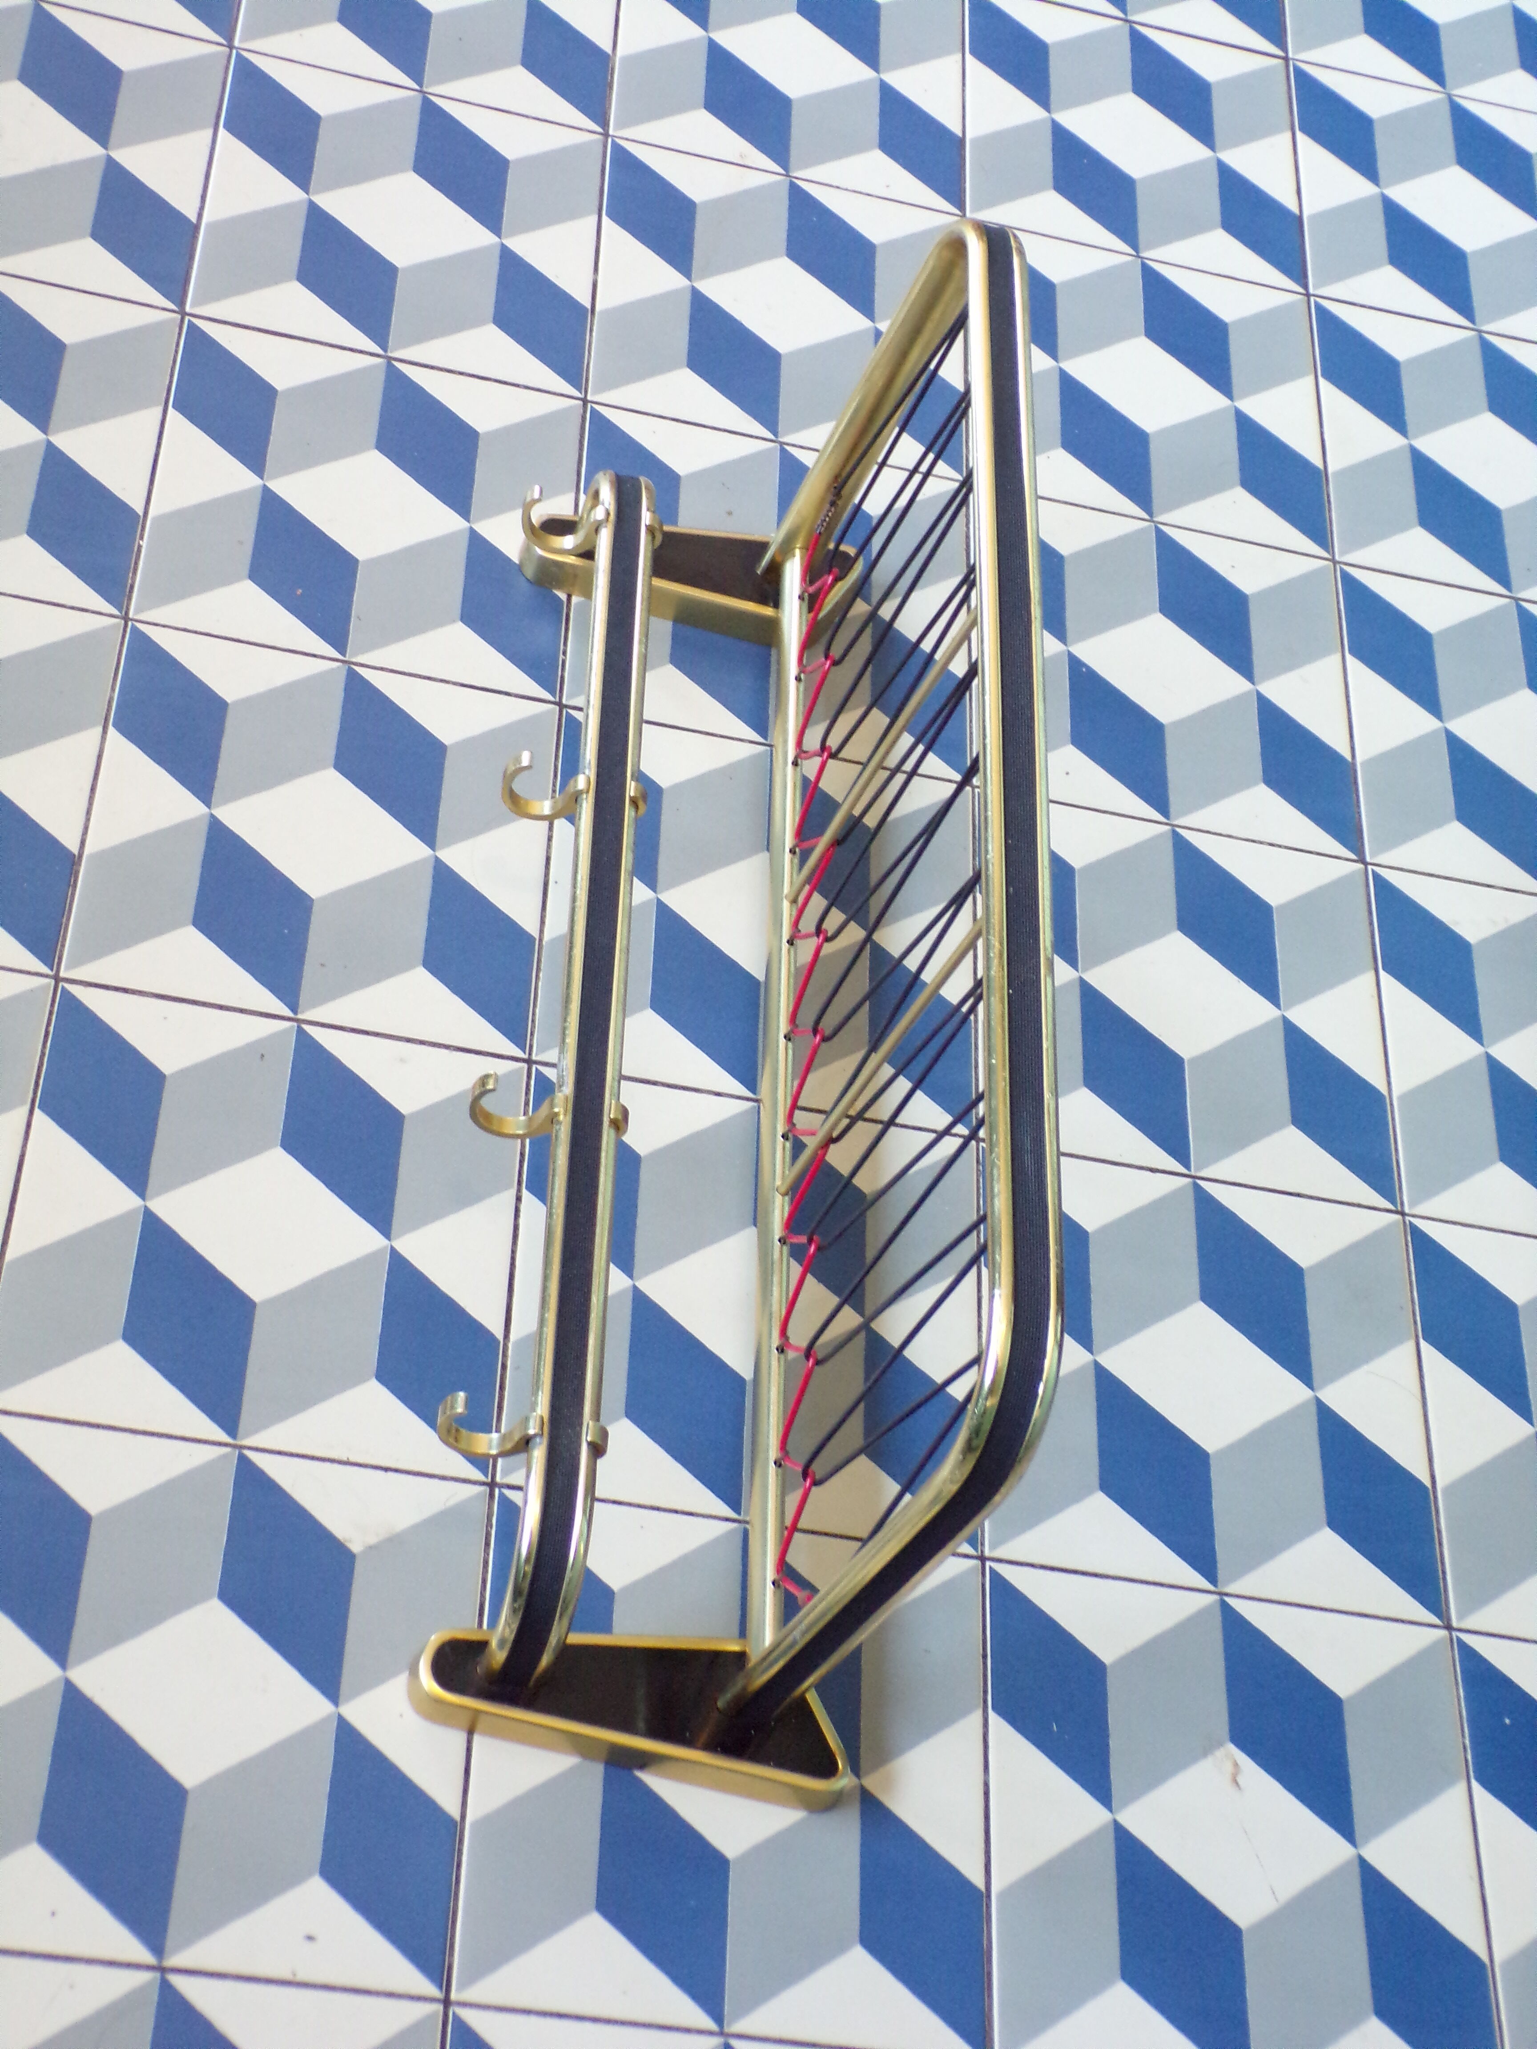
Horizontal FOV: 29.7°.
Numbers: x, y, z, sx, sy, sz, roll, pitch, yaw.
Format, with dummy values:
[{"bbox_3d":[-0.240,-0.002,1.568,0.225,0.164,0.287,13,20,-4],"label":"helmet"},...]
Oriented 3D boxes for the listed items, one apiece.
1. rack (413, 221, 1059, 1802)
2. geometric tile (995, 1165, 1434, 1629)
[{"bbox_3d":[-0.013,-0.049,1.151,0.186,0.248,0.640,10,55,-11],"label":"rack"},{"bbox_3d":[0.185,0.151,1.242,0.200,0.010,0.200,10,55,-11],"label":"geometric tile"}]

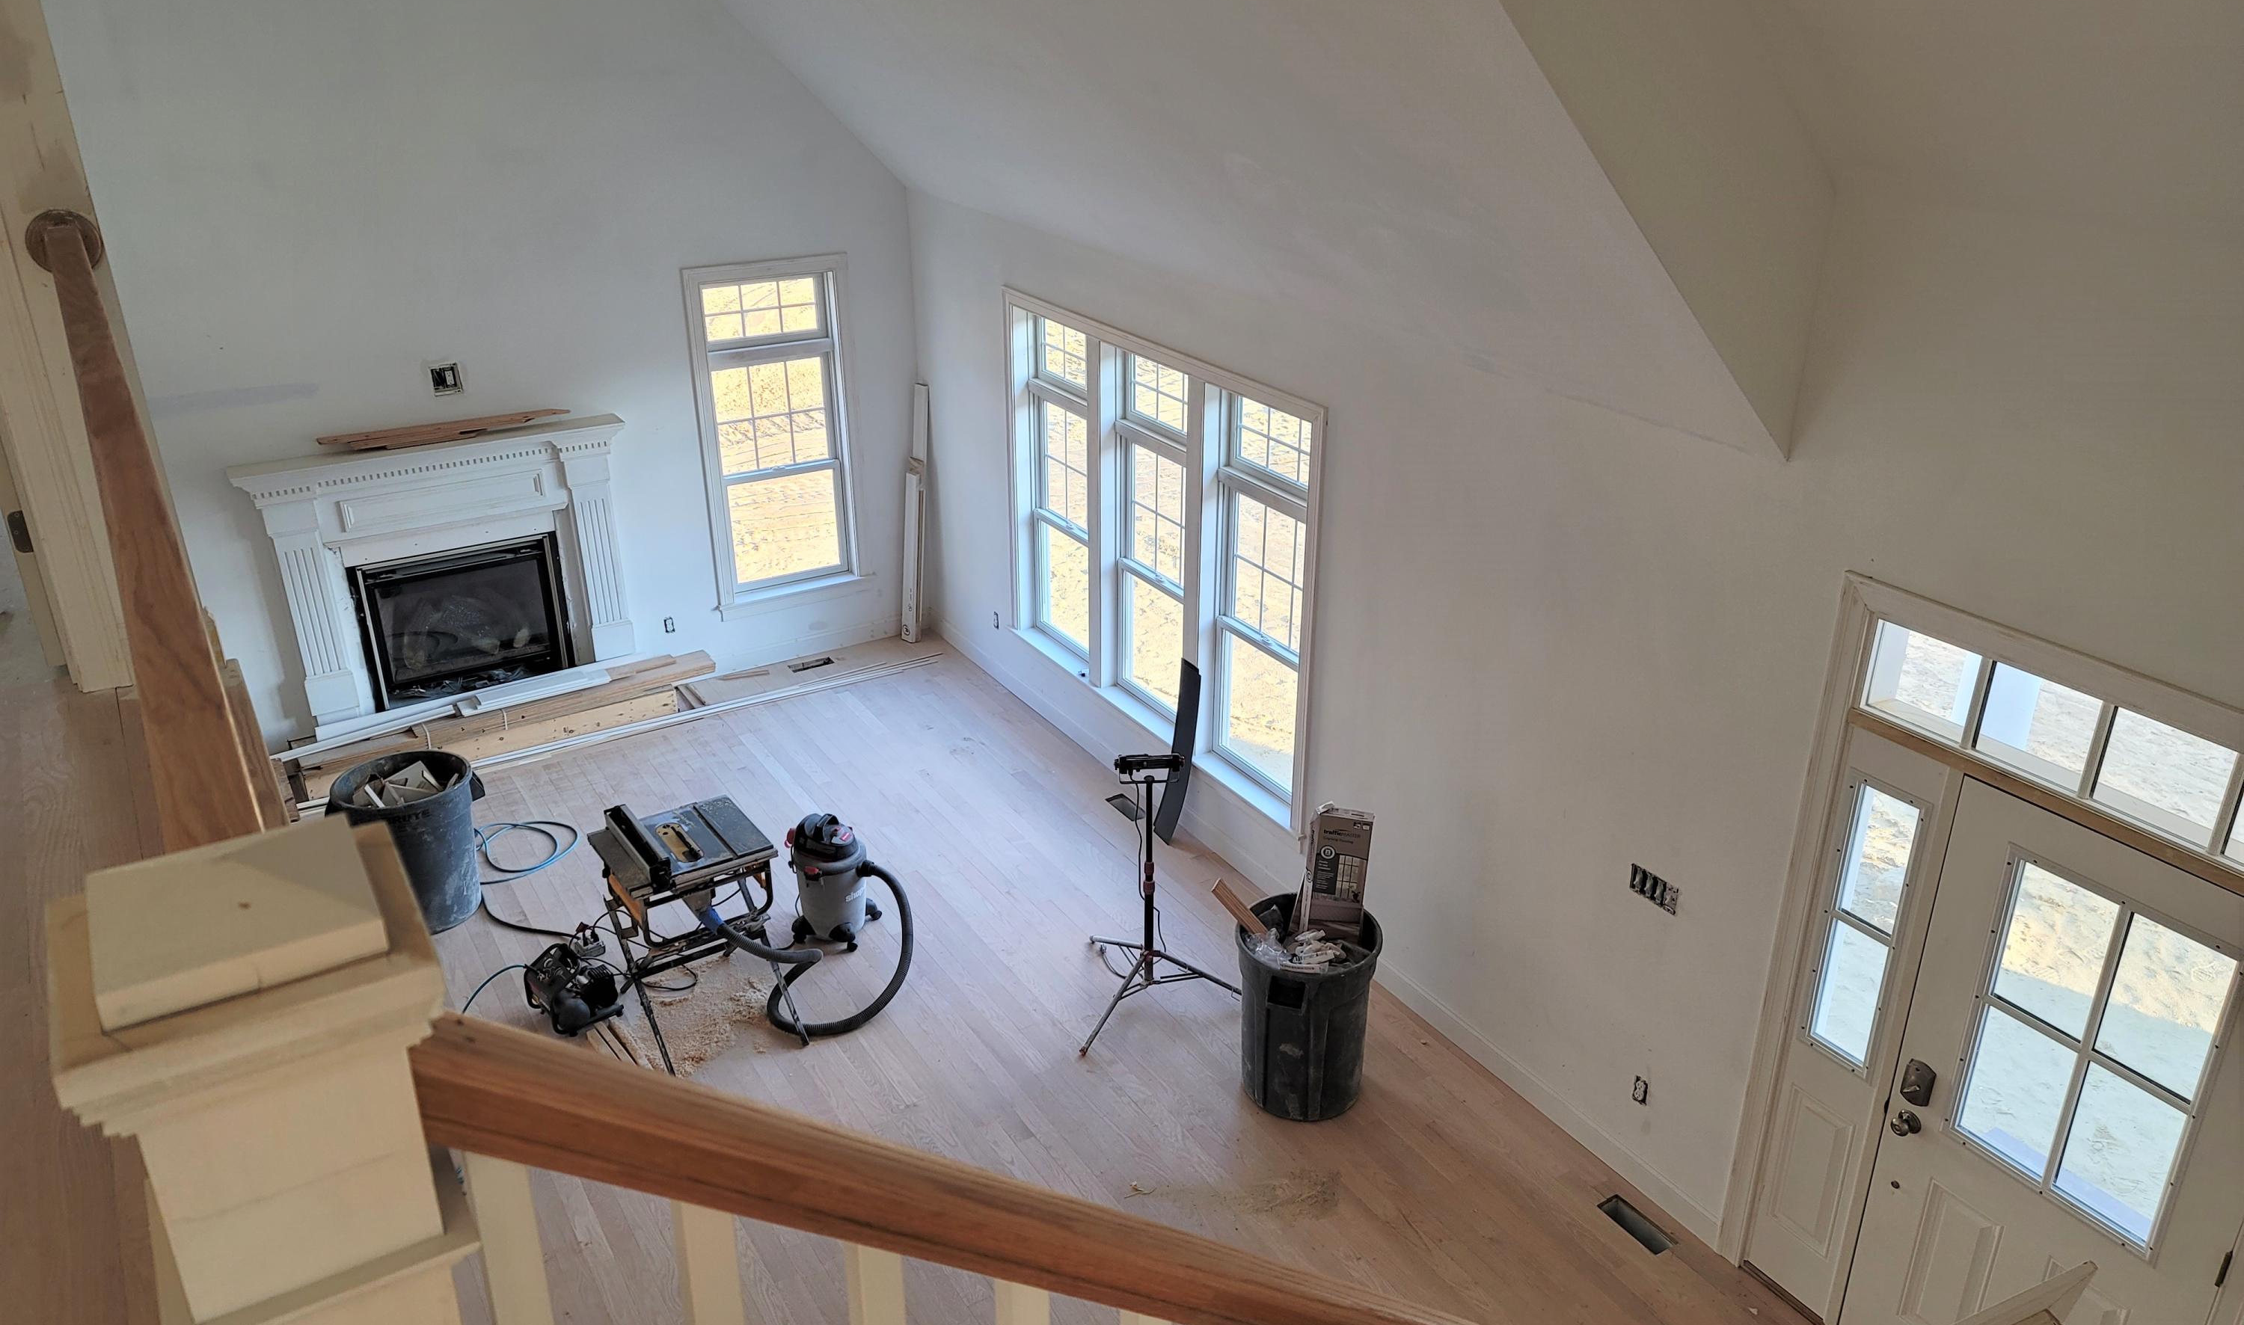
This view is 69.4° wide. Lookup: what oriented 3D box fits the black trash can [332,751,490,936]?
[{"bbox_3d":[-3.225,0.835,7.401,0.630,0.690,0.570,-7,25,-14],"label":"black trash can"}]

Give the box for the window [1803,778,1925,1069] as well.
[{"bbox_3d":[2.200,0.782,4.798,0.060,0.940,0.250,-14,28,-28],"label":"window"}]

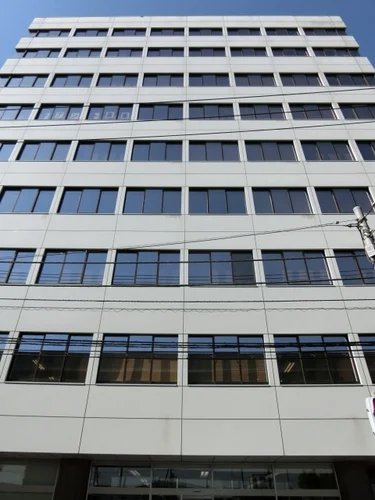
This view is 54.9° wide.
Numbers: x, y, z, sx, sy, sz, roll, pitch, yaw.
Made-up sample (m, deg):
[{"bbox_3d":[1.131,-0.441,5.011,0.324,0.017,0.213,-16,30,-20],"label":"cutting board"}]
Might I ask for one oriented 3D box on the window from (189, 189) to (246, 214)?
[{"bbox_3d":[1.283,-2.102,15.814,2.440,1.650,0.150,0,-38,0],"label":"window"}]

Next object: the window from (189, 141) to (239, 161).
[{"bbox_3d":[1.435,-5.186,19.099,2.639,1.772,0.150,0,-38,0],"label":"window"}]

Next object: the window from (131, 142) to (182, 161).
[{"bbox_3d":[-1.500,-4.855,17.938,2.440,1.650,0.150,0,-38,0],"label":"window"}]

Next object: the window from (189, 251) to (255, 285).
[{"bbox_3d":[1.325,0.714,14.022,2.546,1.678,0.200,0,-38,0],"label":"window"}]

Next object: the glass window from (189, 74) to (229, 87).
[{"bbox_3d":[1.388,-10.634,22.824,2.546,1.707,0.200,0,-38,0],"label":"glass window"}]

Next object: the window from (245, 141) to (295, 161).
[{"bbox_3d":[4.432,-5.181,19.077,2.672,1.772,0.150,0,-38,0],"label":"window"}]

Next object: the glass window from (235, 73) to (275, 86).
[{"bbox_3d":[4.268,-10.633,22.805,2.546,1.707,0.200,0,-38,0],"label":"glass window"}]

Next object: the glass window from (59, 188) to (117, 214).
[{"bbox_3d":[-4.317,-2.114,15.843,2.440,1.650,0.150,0,-38,0],"label":"glass window"}]

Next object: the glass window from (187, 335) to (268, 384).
[{"bbox_3d":[1.250,3.495,11.518,2.440,1.650,0.150,0,-38,0],"label":"glass window"}]

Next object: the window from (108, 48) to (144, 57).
[{"bbox_3d":[-4.249,-13.286,24.418,2.440,1.650,0.150,0,-38,0],"label":"window"}]

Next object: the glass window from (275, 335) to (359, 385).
[{"bbox_3d":[4.189,3.585,11.777,2.546,1.668,0.200,0,-38,0],"label":"glass window"}]

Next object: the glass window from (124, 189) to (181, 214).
[{"bbox_3d":[-1.591,-2.257,16.857,2.633,1.779,0.150,0,-38,0],"label":"glass window"}]

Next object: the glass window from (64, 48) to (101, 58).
[{"bbox_3d":[-7.049,-13.292,24.433,2.440,1.650,0.150,0,-38,0],"label":"glass window"}]

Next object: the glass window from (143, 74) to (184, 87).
[{"bbox_3d":[-1.492,-10.636,22.843,2.546,1.707,0.200,0,-38,0],"label":"glass window"}]

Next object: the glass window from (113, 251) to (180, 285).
[{"bbox_3d":[-1.534,0.702,13.672,2.440,1.650,0.150,0,-38,0],"label":"glass window"}]

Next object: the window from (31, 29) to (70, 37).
[{"bbox_3d":[-10.273,-16.368,27.344,2.892,1.480,0.200,0,-38,0],"label":"window"}]

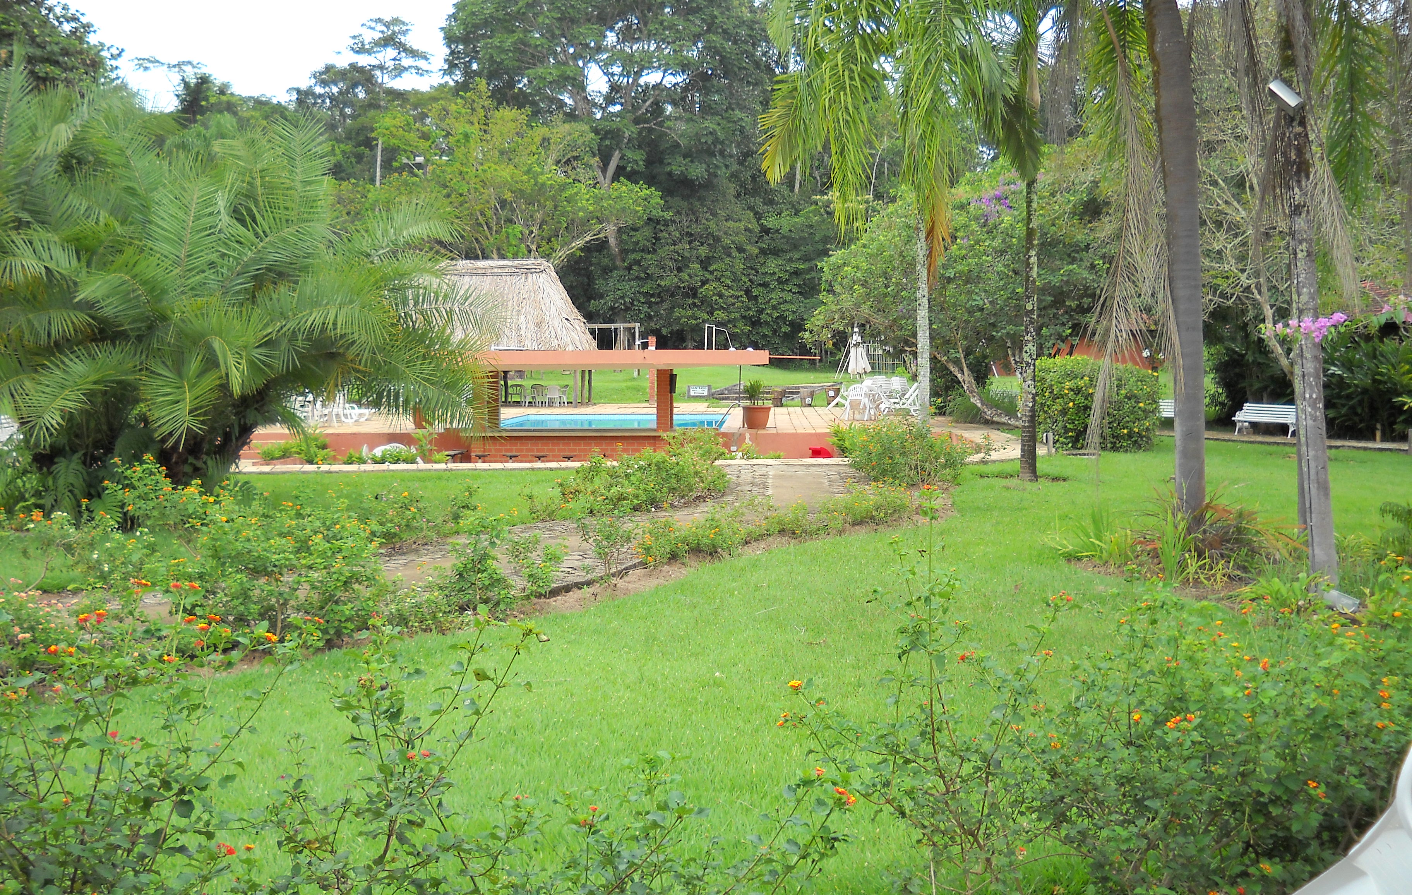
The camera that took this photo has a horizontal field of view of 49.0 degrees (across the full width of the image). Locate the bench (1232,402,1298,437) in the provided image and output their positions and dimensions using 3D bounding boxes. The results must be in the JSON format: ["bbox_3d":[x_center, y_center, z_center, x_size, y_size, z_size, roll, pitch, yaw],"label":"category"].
[{"bbox_3d":[13.508,-0.665,37.400,0.620,0.820,1.600,-3,4,-42],"label":"bench"}]

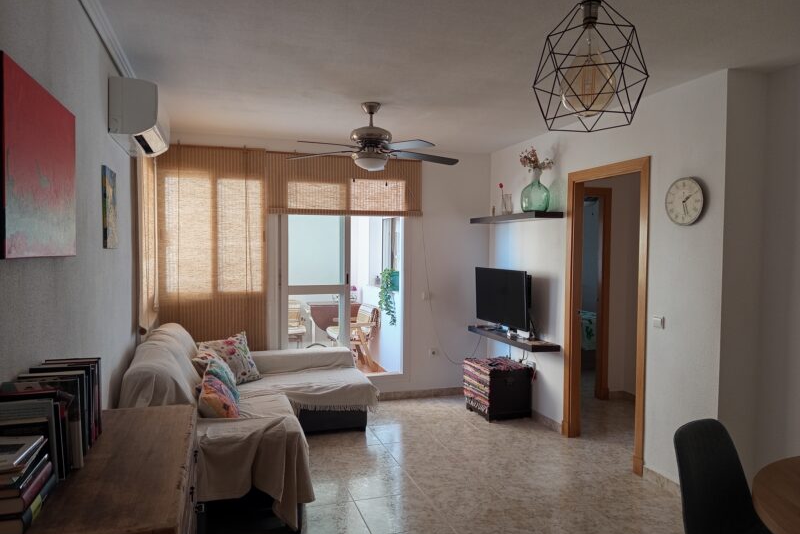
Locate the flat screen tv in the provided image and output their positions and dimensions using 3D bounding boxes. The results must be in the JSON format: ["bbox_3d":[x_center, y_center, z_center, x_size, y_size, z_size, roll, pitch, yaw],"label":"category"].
[{"bbox_3d":[0.959,0.286,5.181,0.075,0.530,0.900,0,2,-20],"label":"flat screen tv"}]

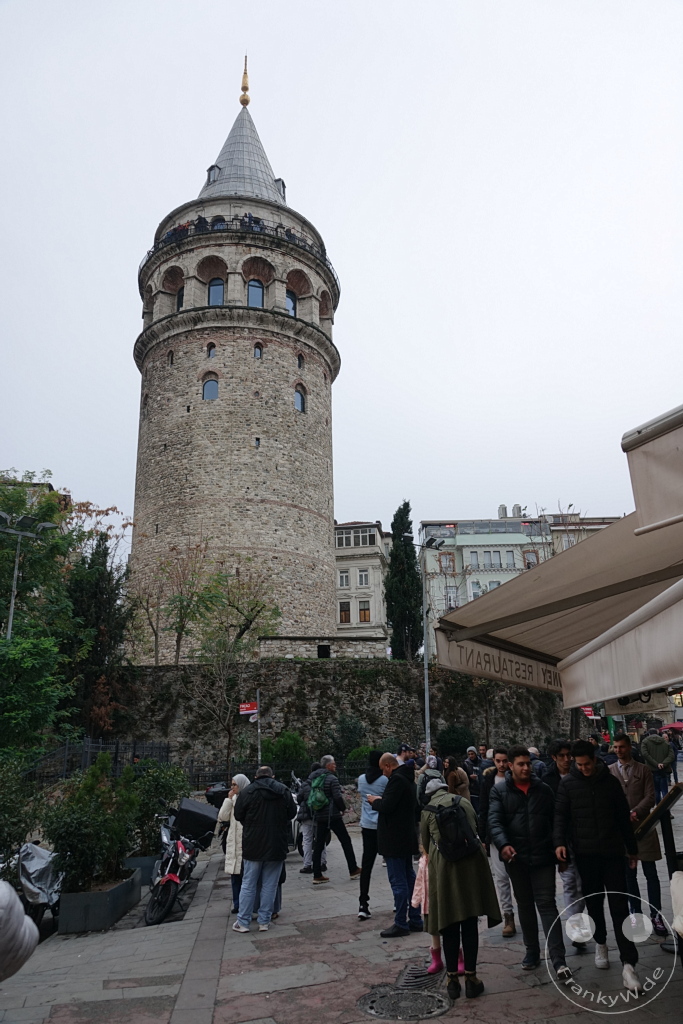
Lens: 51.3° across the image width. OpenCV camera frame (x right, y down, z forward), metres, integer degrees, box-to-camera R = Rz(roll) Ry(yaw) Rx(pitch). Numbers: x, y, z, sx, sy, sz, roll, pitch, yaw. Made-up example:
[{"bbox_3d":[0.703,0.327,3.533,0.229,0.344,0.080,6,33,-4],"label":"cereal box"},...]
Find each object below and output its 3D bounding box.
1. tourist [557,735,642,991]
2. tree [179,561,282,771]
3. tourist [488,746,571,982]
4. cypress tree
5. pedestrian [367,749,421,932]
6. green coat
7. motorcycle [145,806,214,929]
[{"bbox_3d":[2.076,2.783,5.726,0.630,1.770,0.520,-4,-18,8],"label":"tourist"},{"bbox_3d":[-5.327,7.756,34.927,4.600,11.050,4.400,-1,-18,0],"label":"tree"},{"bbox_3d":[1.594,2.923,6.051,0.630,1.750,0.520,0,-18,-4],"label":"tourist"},{"bbox_3d":[3.747,4.052,42.651,2.200,10.200,2.200,-1,-18,0],"label":"cypress tree"},{"bbox_3d":[0.570,3.476,7.542,0.600,1.750,0.520,-3,-18,5],"label":"pedestrian"},{"bbox_3d":[0.946,2.871,5.858,0.600,1.080,0.550,2,-18,-11],"label":"green coat"},{"bbox_3d":[-1.992,4.500,9.232,0.740,1.220,1.950,7,-18,10],"label":"motorcycle"}]

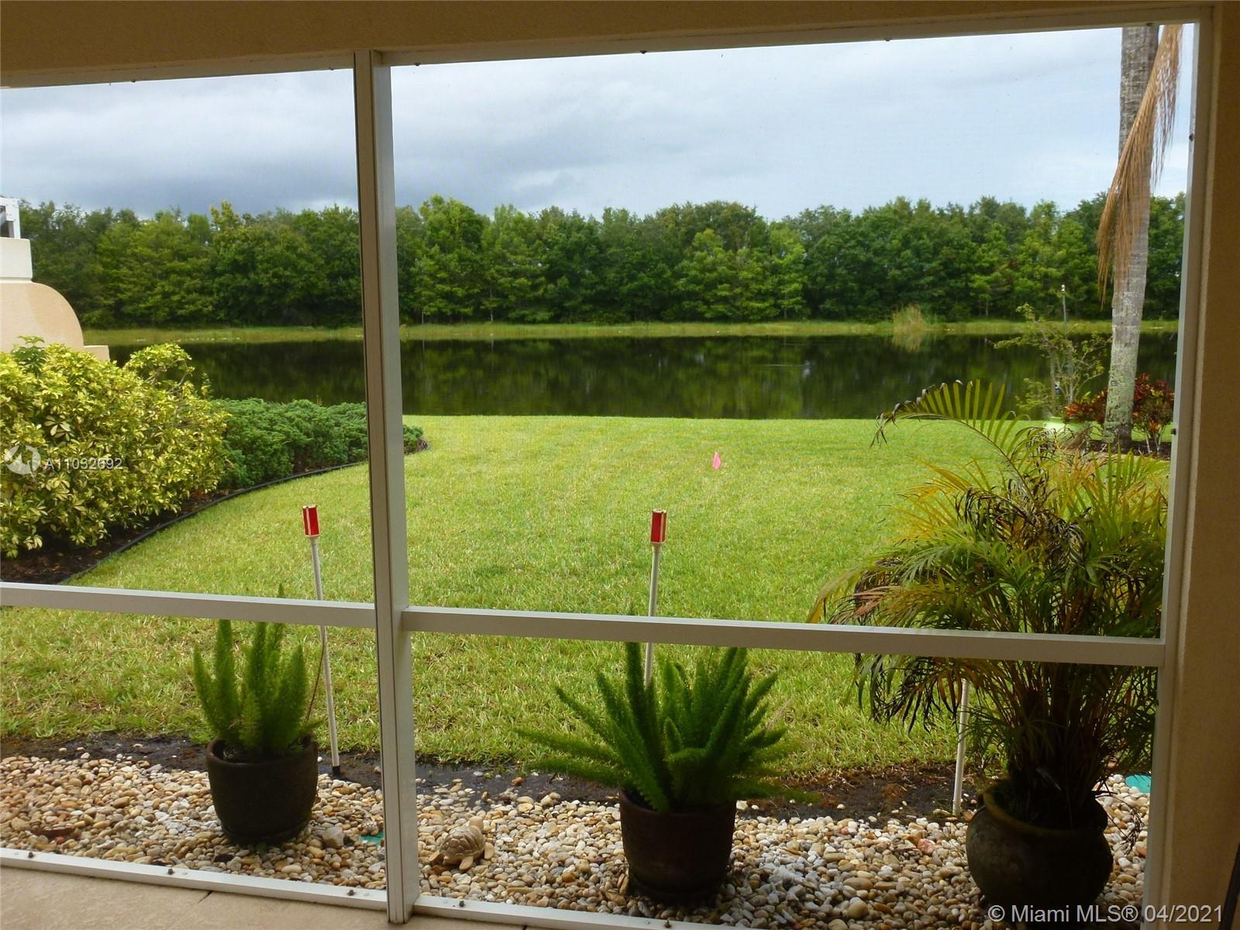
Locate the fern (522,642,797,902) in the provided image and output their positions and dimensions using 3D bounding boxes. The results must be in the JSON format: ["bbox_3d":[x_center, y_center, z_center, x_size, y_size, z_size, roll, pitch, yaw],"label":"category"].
[{"bbox_3d":[0.126,0.867,3.145,0.837,0.789,0.680,0,8,0],"label":"fern"}]

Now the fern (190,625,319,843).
[{"bbox_3d":[-1.230,0.822,3.511,0.423,0.798,0.400,0,8,0],"label":"fern"}]

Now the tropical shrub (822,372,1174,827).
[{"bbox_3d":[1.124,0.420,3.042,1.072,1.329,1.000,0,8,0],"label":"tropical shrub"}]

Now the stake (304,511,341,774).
[{"bbox_3d":[-1.088,0.658,3.823,0.055,1.031,0.055,-3,8,0],"label":"stake"}]

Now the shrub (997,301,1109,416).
[{"bbox_3d":[5.554,-1.327,13.353,1.385,1.477,1.300,0,8,0],"label":"shrub"}]

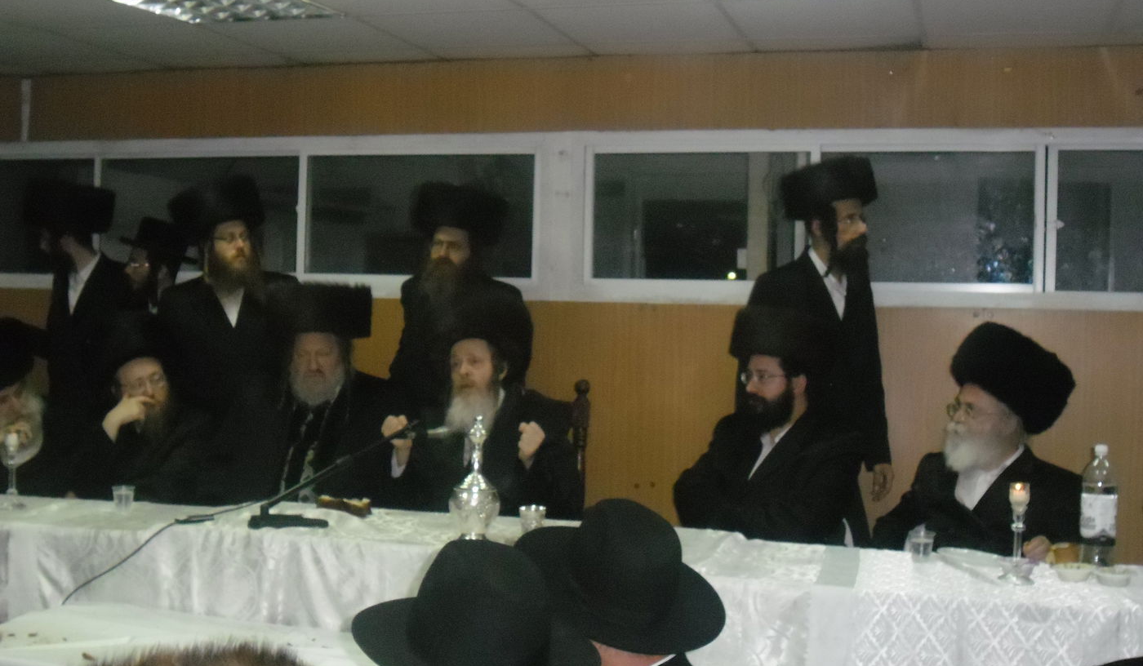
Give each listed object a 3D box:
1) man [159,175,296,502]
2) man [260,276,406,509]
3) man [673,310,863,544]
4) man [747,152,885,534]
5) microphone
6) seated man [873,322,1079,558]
[{"bbox_3d":[-1.290,0.331,5.490,0.540,1.840,0.380,0,2,-12],"label":"man"},{"bbox_3d":[-0.791,0.564,4.692,0.560,1.452,0.740,1,2,-1],"label":"man"},{"bbox_3d":[0.575,0.622,4.330,0.600,1.404,0.740,2,3,34],"label":"man"},{"bbox_3d":[0.814,0.361,4.825,0.530,1.893,0.400,-1,3,-37],"label":"man"},{"bbox_3d":[-0.705,0.410,4.322,0.530,0.300,0.220,0,2,-13],"label":"microphone"},{"bbox_3d":[1.144,0.658,4.108,0.620,1.367,0.760,2,3,30],"label":"seated man"}]

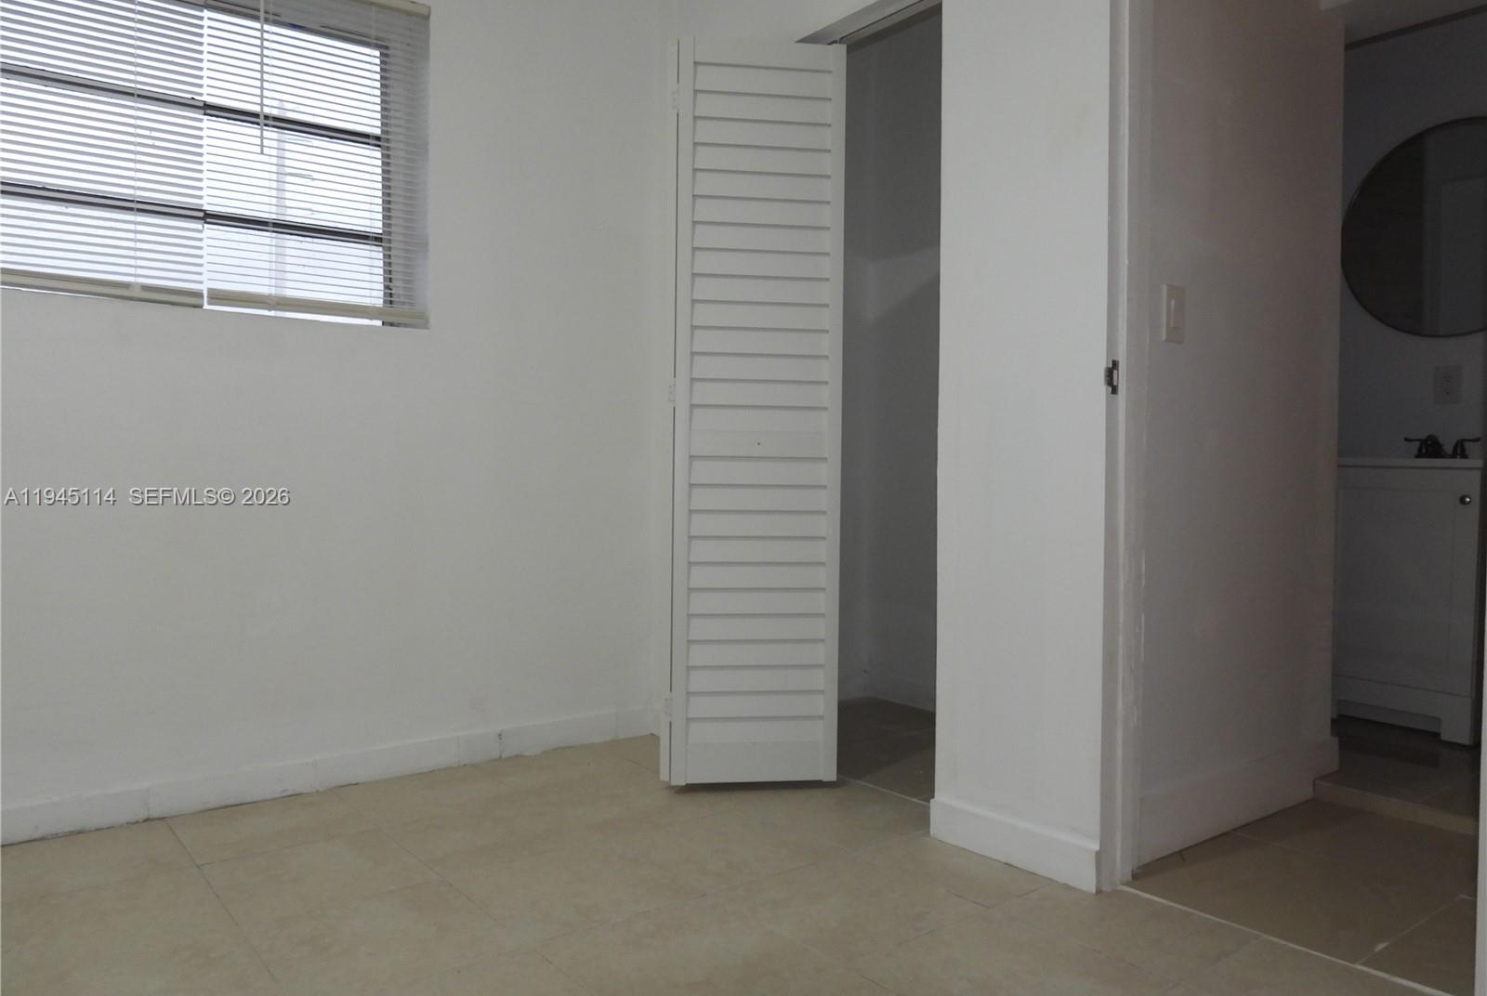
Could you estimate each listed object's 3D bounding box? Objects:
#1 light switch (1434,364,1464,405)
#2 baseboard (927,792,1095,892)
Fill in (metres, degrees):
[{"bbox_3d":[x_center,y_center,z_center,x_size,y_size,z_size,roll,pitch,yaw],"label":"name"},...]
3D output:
[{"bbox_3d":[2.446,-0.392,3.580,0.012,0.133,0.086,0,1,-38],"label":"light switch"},{"bbox_3d":[0.585,0.757,2.267,0.016,0.090,0.432,0,1,-38],"label":"baseboard"}]

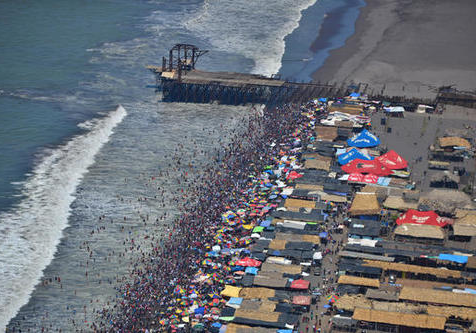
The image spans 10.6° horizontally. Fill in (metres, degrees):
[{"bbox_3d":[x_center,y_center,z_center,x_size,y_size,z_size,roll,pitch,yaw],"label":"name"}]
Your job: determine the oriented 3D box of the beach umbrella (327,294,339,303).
[{"bbox_3d":[19.520,27.754,530.000,2.500,2.350,2.500,0,20,0],"label":"beach umbrella"}]

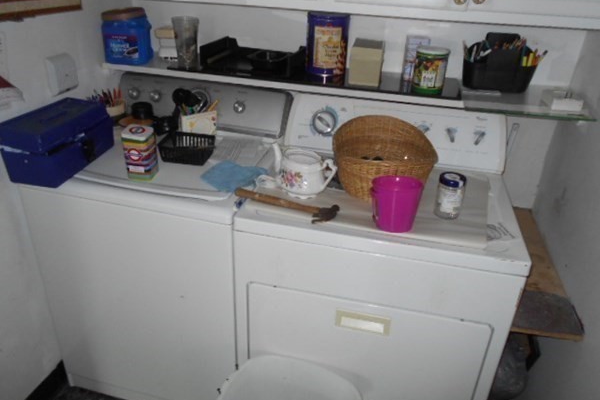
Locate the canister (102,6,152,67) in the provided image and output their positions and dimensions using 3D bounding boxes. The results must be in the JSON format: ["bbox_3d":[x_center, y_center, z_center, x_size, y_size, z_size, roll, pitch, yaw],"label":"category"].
[{"bbox_3d":[-0.602,-0.584,1.603,0.143,0.175,0.137,2,27,-1],"label":"canister"}]

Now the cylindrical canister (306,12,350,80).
[{"bbox_3d":[0.093,-0.527,1.533,0.136,0.194,0.136,4,27,2],"label":"cylindrical canister"}]

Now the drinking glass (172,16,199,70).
[{"bbox_3d":[-0.381,-0.529,1.534,0.087,0.158,0.087,9,28,12],"label":"drinking glass"}]

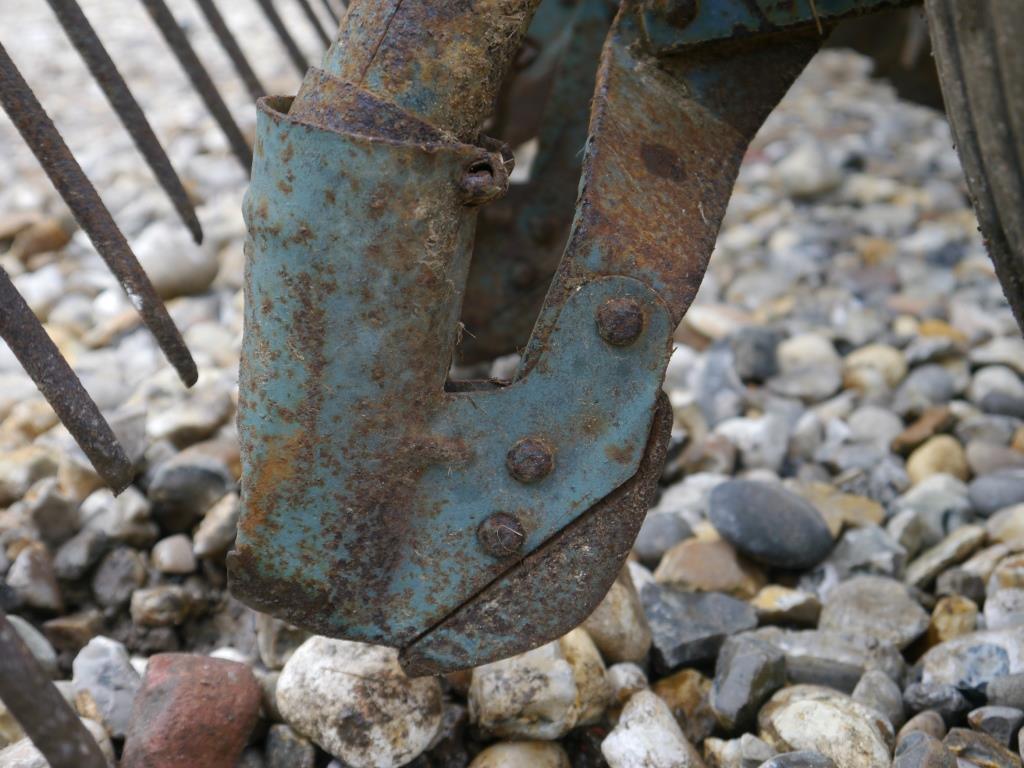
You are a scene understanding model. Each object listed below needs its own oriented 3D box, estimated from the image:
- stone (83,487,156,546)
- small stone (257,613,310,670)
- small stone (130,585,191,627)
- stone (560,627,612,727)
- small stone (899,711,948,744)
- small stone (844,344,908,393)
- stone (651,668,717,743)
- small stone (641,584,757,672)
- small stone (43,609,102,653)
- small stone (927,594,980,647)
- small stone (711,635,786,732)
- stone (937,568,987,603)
[{"bbox_3d":[-0.162,0.055,0.586,0.032,0.023,0.027,0,22,0],"label":"stone"},{"bbox_3d":[-0.080,0.090,0.496,0.021,0.020,0.022,0,26,0],"label":"small stone"},{"bbox_3d":[-0.133,0.084,0.537,0.023,0.015,0.018,0,22,0],"label":"small stone"},{"bbox_3d":[0.024,0.116,0.562,0.030,0.036,0.029,0,22,0],"label":"stone"},{"bbox_3d":[0.152,0.130,0.527,0.019,0.013,0.016,8,23,18],"label":"small stone"},{"bbox_3d":[0.181,-0.008,0.705,0.031,0.022,0.027,0,26,0],"label":"small stone"},{"bbox_3d":[0.058,0.109,0.482,0.025,0.023,0.023,0,26,0],"label":"stone"},{"bbox_3d":[0.067,0.088,0.513,0.041,0.024,0.034,0,26,0],"label":"small stone"},{"bbox_3d":[-0.193,0.109,0.627,0.027,0.015,0.022,0,22,0],"label":"small stone"},{"bbox_3d":[0.158,0.084,0.507,0.017,0.016,0.017,0,26,0],"label":"small stone"},{"bbox_3d":[0.079,0.100,0.475,0.023,0.026,0.033,7,27,13],"label":"small stone"},{"bbox_3d":[0.169,0.076,0.533,0.019,0.013,0.017,0,22,0],"label":"stone"}]

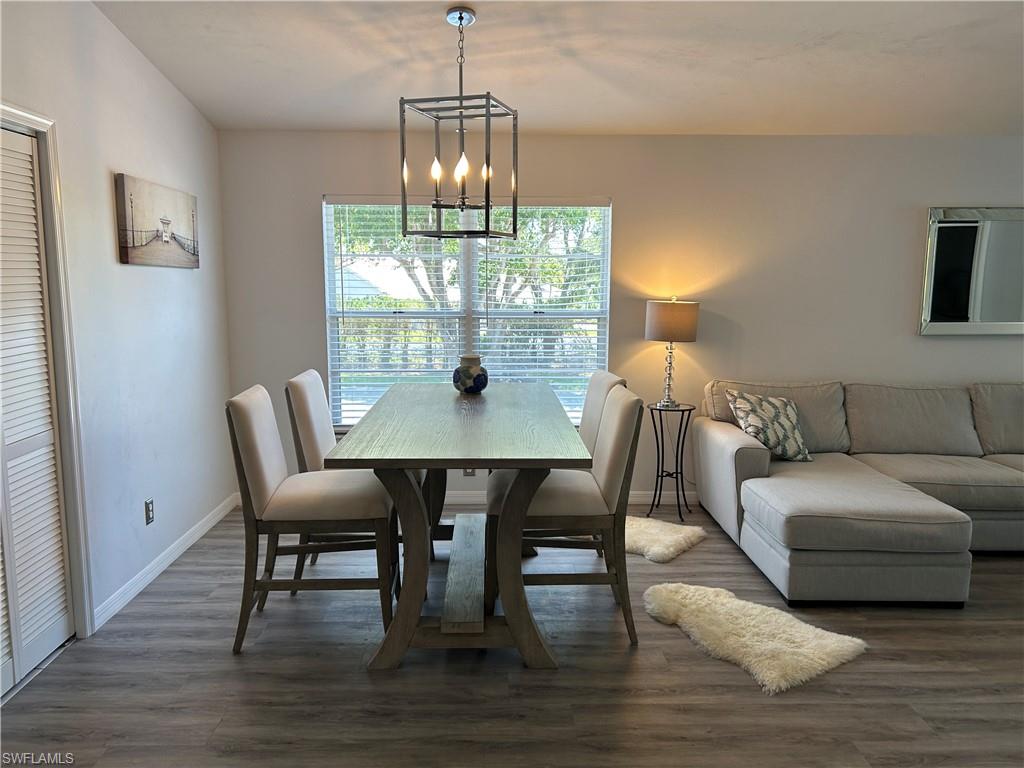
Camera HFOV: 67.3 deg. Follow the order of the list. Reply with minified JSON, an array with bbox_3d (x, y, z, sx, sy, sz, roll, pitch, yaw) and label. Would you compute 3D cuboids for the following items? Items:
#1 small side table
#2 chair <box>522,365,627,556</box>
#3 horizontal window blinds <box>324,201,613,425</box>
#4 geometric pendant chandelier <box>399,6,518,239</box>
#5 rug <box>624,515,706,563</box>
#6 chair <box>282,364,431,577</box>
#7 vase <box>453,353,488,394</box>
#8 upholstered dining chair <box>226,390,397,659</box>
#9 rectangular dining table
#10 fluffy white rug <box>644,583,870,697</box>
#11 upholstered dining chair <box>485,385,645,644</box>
[{"bbox_3d":[1.025,0.501,4.974,0.310,0.705,0.310,0,8,-2],"label":"small side table"},{"bbox_3d":[0.209,0.466,3.940,0.650,1.045,0.480,0,8,-2],"label":"chair"},{"bbox_3d":[-0.286,-0.453,5.068,1.860,1.450,0.100,0,8,-2],"label":"horizontal window blinds"},{"bbox_3d":[-0.230,-1.176,3.520,0.400,1.000,0.400,2,8,17],"label":"geometric pendant chandelier"},{"bbox_3d":[0.635,0.882,4.564,0.900,0.056,0.650,4,9,30],"label":"rug"},{"bbox_3d":[-0.744,0.476,3.856,0.650,1.045,0.480,0,8,-2],"label":"chair"},{"bbox_3d":[-0.223,-0.058,4.144,0.185,0.205,0.185,0,8,-2],"label":"vase"},{"bbox_3d":[-0.806,0.552,3.288,0.650,1.045,0.480,0,8,-2],"label":"upholstered dining chair"},{"bbox_3d":[-0.211,0.578,3.600,0.905,0.912,1.910,0,8,-2],"label":"rectangular dining table"},{"bbox_3d":[0.929,1.048,3.328,0.630,0.056,0.930,-6,9,-36],"label":"fluffy white rug"},{"bbox_3d":[0.202,0.546,3.345,0.650,1.045,0.480,0,8,-2],"label":"upholstered dining chair"}]

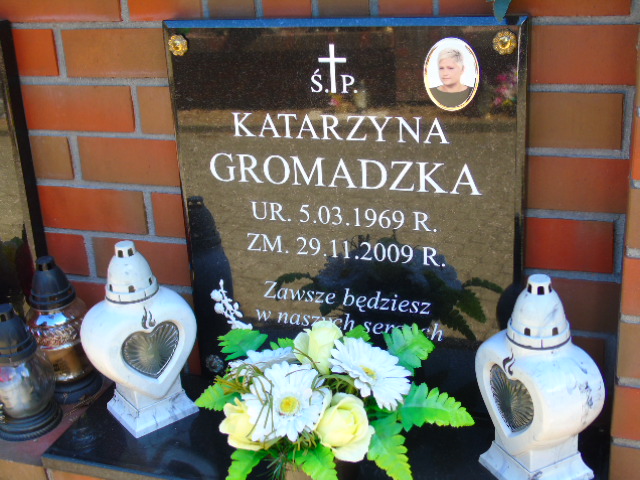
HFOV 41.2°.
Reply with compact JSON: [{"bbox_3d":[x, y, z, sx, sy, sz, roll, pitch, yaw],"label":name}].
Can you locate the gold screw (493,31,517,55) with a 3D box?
[{"bbox_3d":[0.207,-0.222,0.956,0.028,0.028,0.011,5,21,20],"label":"gold screw"}]

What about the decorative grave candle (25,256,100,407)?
[{"bbox_3d":[-0.398,0.129,1.286,0.112,0.209,0.112,5,21,20],"label":"decorative grave candle"}]

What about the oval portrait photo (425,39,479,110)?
[{"bbox_3d":[0.153,-0.192,0.991,0.066,0.086,0.007,5,21,20],"label":"oval portrait photo"}]

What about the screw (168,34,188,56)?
[{"bbox_3d":[-0.184,-0.251,1.101,0.028,0.028,0.011,5,21,20],"label":"screw"}]

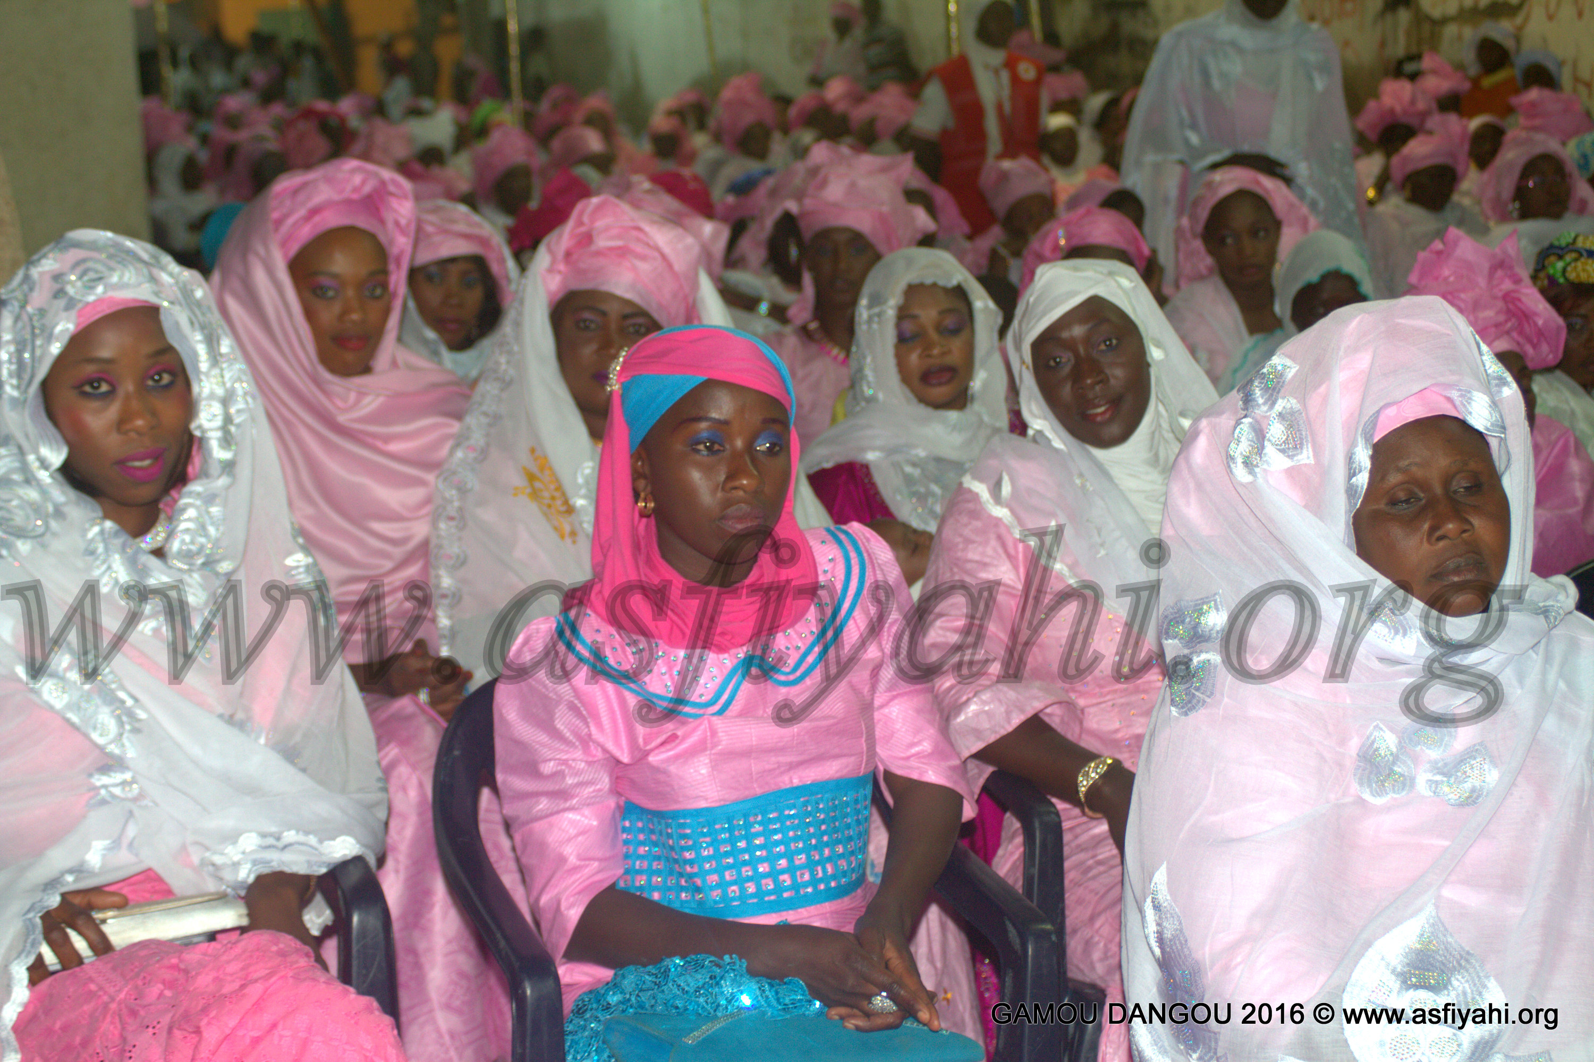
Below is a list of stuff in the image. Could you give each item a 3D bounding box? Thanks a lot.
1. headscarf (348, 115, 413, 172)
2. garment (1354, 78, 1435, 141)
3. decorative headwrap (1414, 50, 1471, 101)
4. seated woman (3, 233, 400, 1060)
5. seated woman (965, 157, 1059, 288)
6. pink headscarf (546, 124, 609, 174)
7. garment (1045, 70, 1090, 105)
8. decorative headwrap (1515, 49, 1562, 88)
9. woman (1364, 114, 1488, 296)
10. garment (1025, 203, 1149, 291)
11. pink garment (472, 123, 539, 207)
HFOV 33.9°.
[{"bbox_3d":[-1.781,-1.655,11.200,0.300,0.270,0.280,-5,10,-20],"label":"headscarf"},{"bbox_3d":[2.200,-1.546,9.600,0.300,0.240,0.280,-6,11,-25],"label":"garment"},{"bbox_3d":[2.374,-1.675,9.600,0.230,0.200,0.240,-3,10,0],"label":"decorative headwrap"},{"bbox_3d":[-0.599,0.435,2.384,0.520,1.350,0.780,-4,10,-13],"label":"seated woman"},{"bbox_3d":[0.674,-0.373,6.975,0.520,1.240,0.720,-7,11,-28],"label":"seated woman"},{"bbox_3d":[-0.884,-1.536,10.500,0.250,0.200,0.260,-7,11,-30],"label":"pink headscarf"},{"bbox_3d":[1.270,-2.087,12.300,0.250,0.180,0.250,-4,10,-15],"label":"garment"},{"bbox_3d":[2.837,-1.754,10.000,0.190,0.210,0.210,-1,10,8],"label":"decorative headwrap"},{"bbox_3d":[1.821,-0.477,7.175,0.560,1.320,0.740,-6,11,-22],"label":"woman"},{"bbox_3d":[0.463,-0.420,4.220,0.230,0.220,0.250,-3,11,-18],"label":"garment"},{"bbox_3d":[-0.946,-1.195,8.500,0.230,0.270,0.260,-8,11,-28],"label":"pink garment"}]

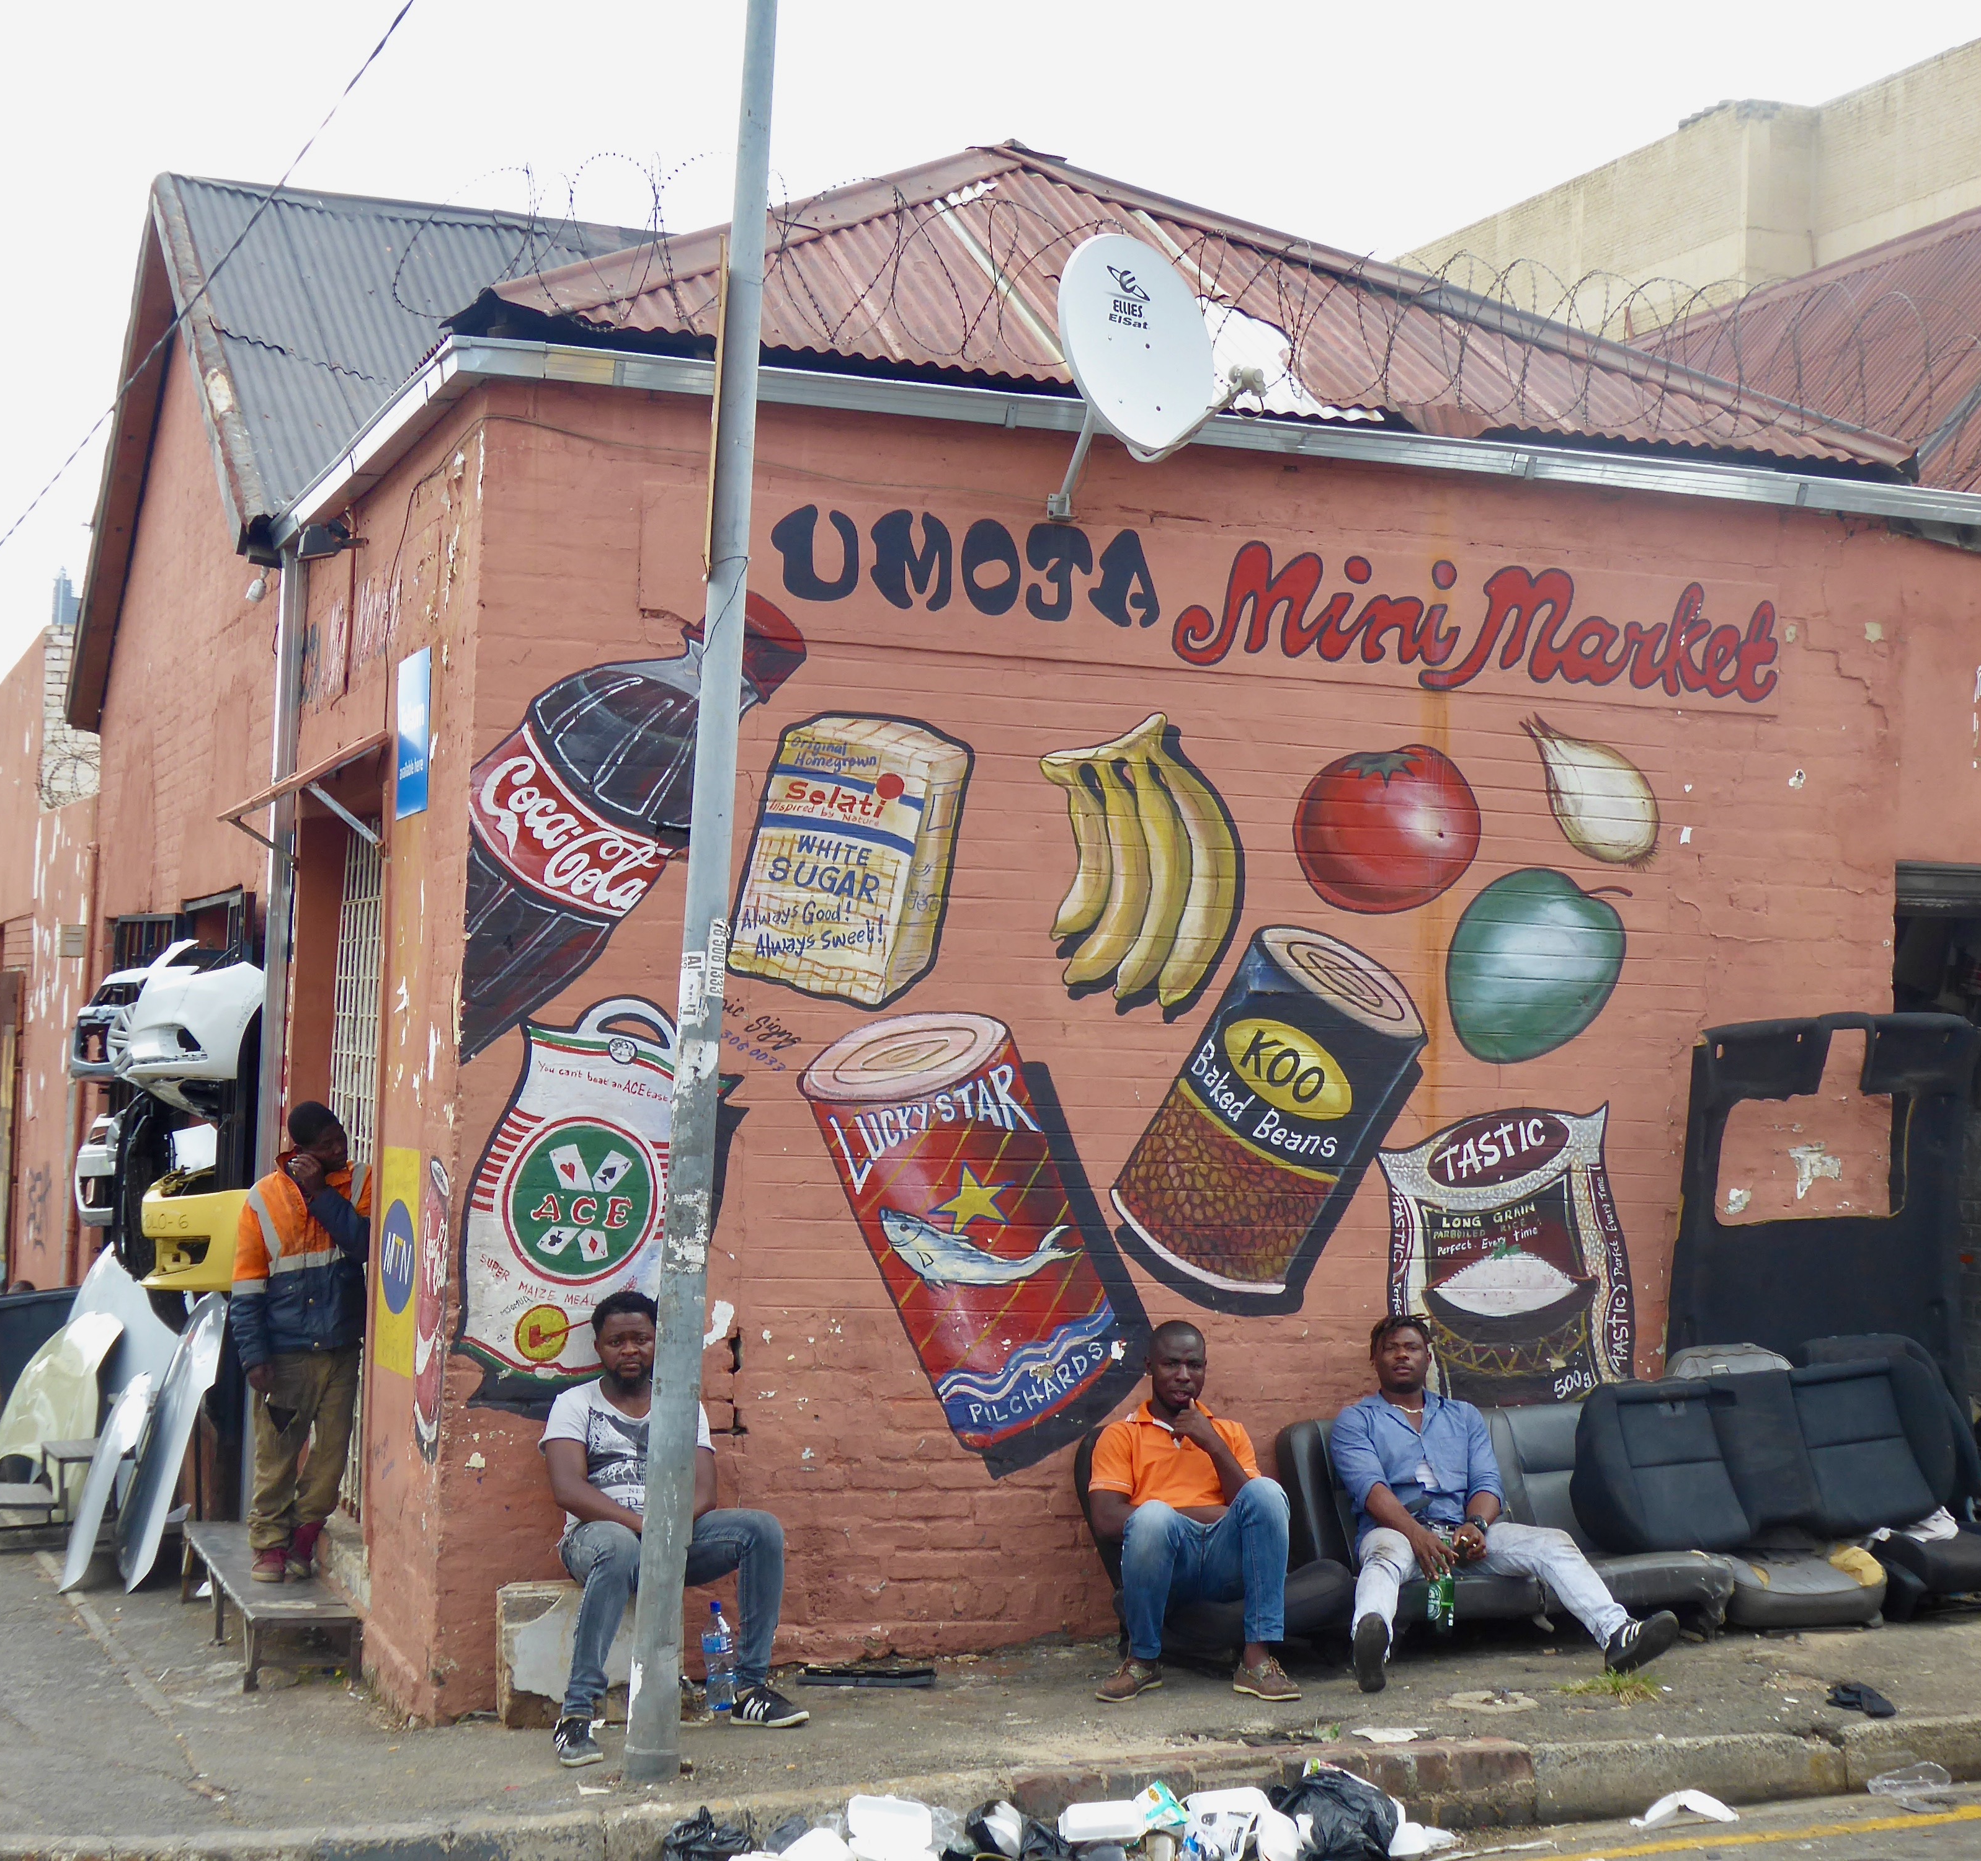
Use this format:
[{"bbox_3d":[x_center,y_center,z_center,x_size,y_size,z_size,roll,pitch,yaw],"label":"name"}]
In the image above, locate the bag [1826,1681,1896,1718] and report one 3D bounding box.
[{"bbox_3d":[2.251,1.987,8.744,0.185,0.077,0.154,2,-3,-5],"label":"bag"}]

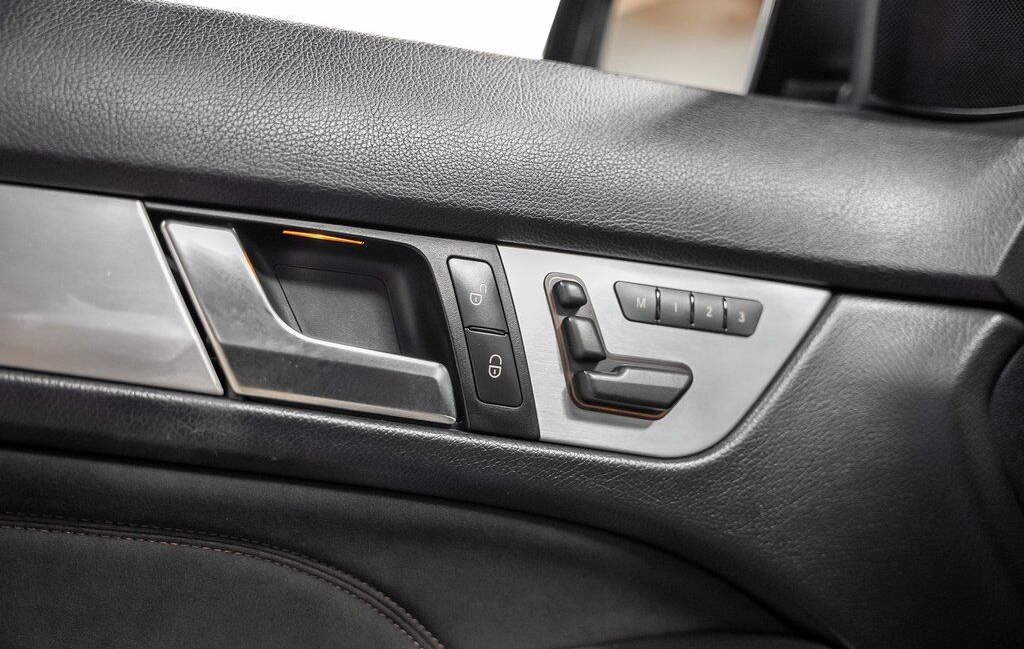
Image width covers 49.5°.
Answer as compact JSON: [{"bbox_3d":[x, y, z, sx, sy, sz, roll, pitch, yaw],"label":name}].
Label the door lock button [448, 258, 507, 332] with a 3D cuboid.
[{"bbox_3d":[-0.016,-0.012,0.493,0.021,0.036,0.009,-7,-12,-19],"label":"door lock button"}]

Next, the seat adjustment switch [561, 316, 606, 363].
[{"bbox_3d":[0.029,0.008,0.493,0.017,0.022,0.014,-8,-11,-19],"label":"seat adjustment switch"}]

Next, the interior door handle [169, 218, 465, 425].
[{"bbox_3d":[-0.086,0.002,0.471,0.128,0.072,0.026,8,-16,-16],"label":"interior door handle"}]

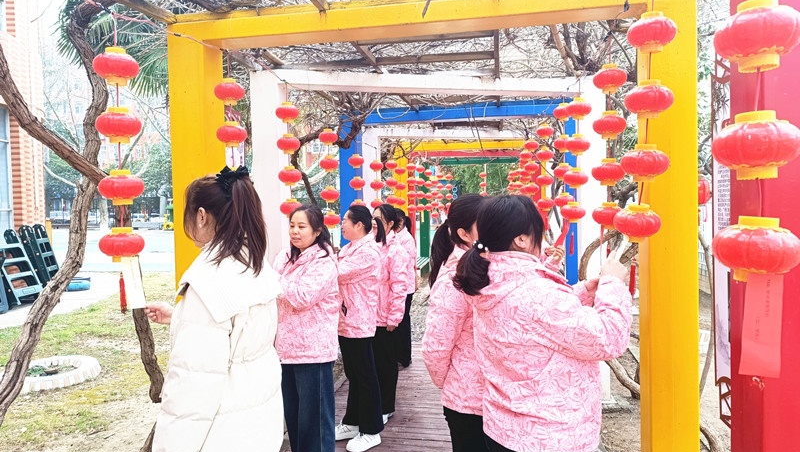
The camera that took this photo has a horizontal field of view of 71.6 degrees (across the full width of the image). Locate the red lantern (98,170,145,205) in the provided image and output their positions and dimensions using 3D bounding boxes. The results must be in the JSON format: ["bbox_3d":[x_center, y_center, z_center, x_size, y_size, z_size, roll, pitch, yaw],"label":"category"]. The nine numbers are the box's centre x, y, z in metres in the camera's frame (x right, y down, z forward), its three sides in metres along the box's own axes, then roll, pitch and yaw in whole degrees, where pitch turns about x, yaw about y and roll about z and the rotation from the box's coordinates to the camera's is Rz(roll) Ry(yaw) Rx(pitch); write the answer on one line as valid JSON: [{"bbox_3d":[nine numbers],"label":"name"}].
[{"bbox_3d":[-1.174,-0.161,2.340,0.172,0.147,0.172,-1,1,0],"label":"red lantern"}]

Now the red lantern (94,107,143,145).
[{"bbox_3d":[-1.115,-0.399,2.200,0.165,0.144,0.165,-1,2,0],"label":"red lantern"}]

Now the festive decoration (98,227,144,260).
[{"bbox_3d":[-1.171,0.078,2.340,0.172,0.147,0.172,-1,1,0],"label":"festive decoration"}]

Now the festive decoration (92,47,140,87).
[{"bbox_3d":[-1.124,-0.633,2.200,0.165,0.144,0.165,-1,2,0],"label":"festive decoration"}]

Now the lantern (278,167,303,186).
[{"bbox_3d":[-0.797,-0.362,4.040,0.165,0.144,0.165,-1,2,0],"label":"lantern"}]

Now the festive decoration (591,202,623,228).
[{"bbox_3d":[1.110,-0.053,2.940,0.165,0.144,0.165,-1,2,0],"label":"festive decoration"}]

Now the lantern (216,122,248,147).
[{"bbox_3d":[-0.944,-0.515,3.120,0.165,0.144,0.165,-1,2,0],"label":"lantern"}]

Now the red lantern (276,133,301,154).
[{"bbox_3d":[-0.841,-0.618,4.200,0.172,0.147,0.172,-1,1,0],"label":"red lantern"}]

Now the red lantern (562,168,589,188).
[{"bbox_3d":[1.265,-0.341,3.980,0.172,0.147,0.172,-1,1,0],"label":"red lantern"}]

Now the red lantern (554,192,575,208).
[{"bbox_3d":[1.426,-0.215,4.800,0.172,0.147,0.172,-1,1,0],"label":"red lantern"}]

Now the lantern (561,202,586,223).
[{"bbox_3d":[1.242,-0.095,3.970,0.172,0.147,0.172,-1,1,0],"label":"lantern"}]

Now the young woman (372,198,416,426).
[{"bbox_3d":[-0.087,0.649,4.220,0.380,1.630,0.480,-2,2,-20],"label":"young woman"}]

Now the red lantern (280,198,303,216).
[{"bbox_3d":[-0.820,-0.128,4.200,0.172,0.147,0.172,-1,1,0],"label":"red lantern"}]

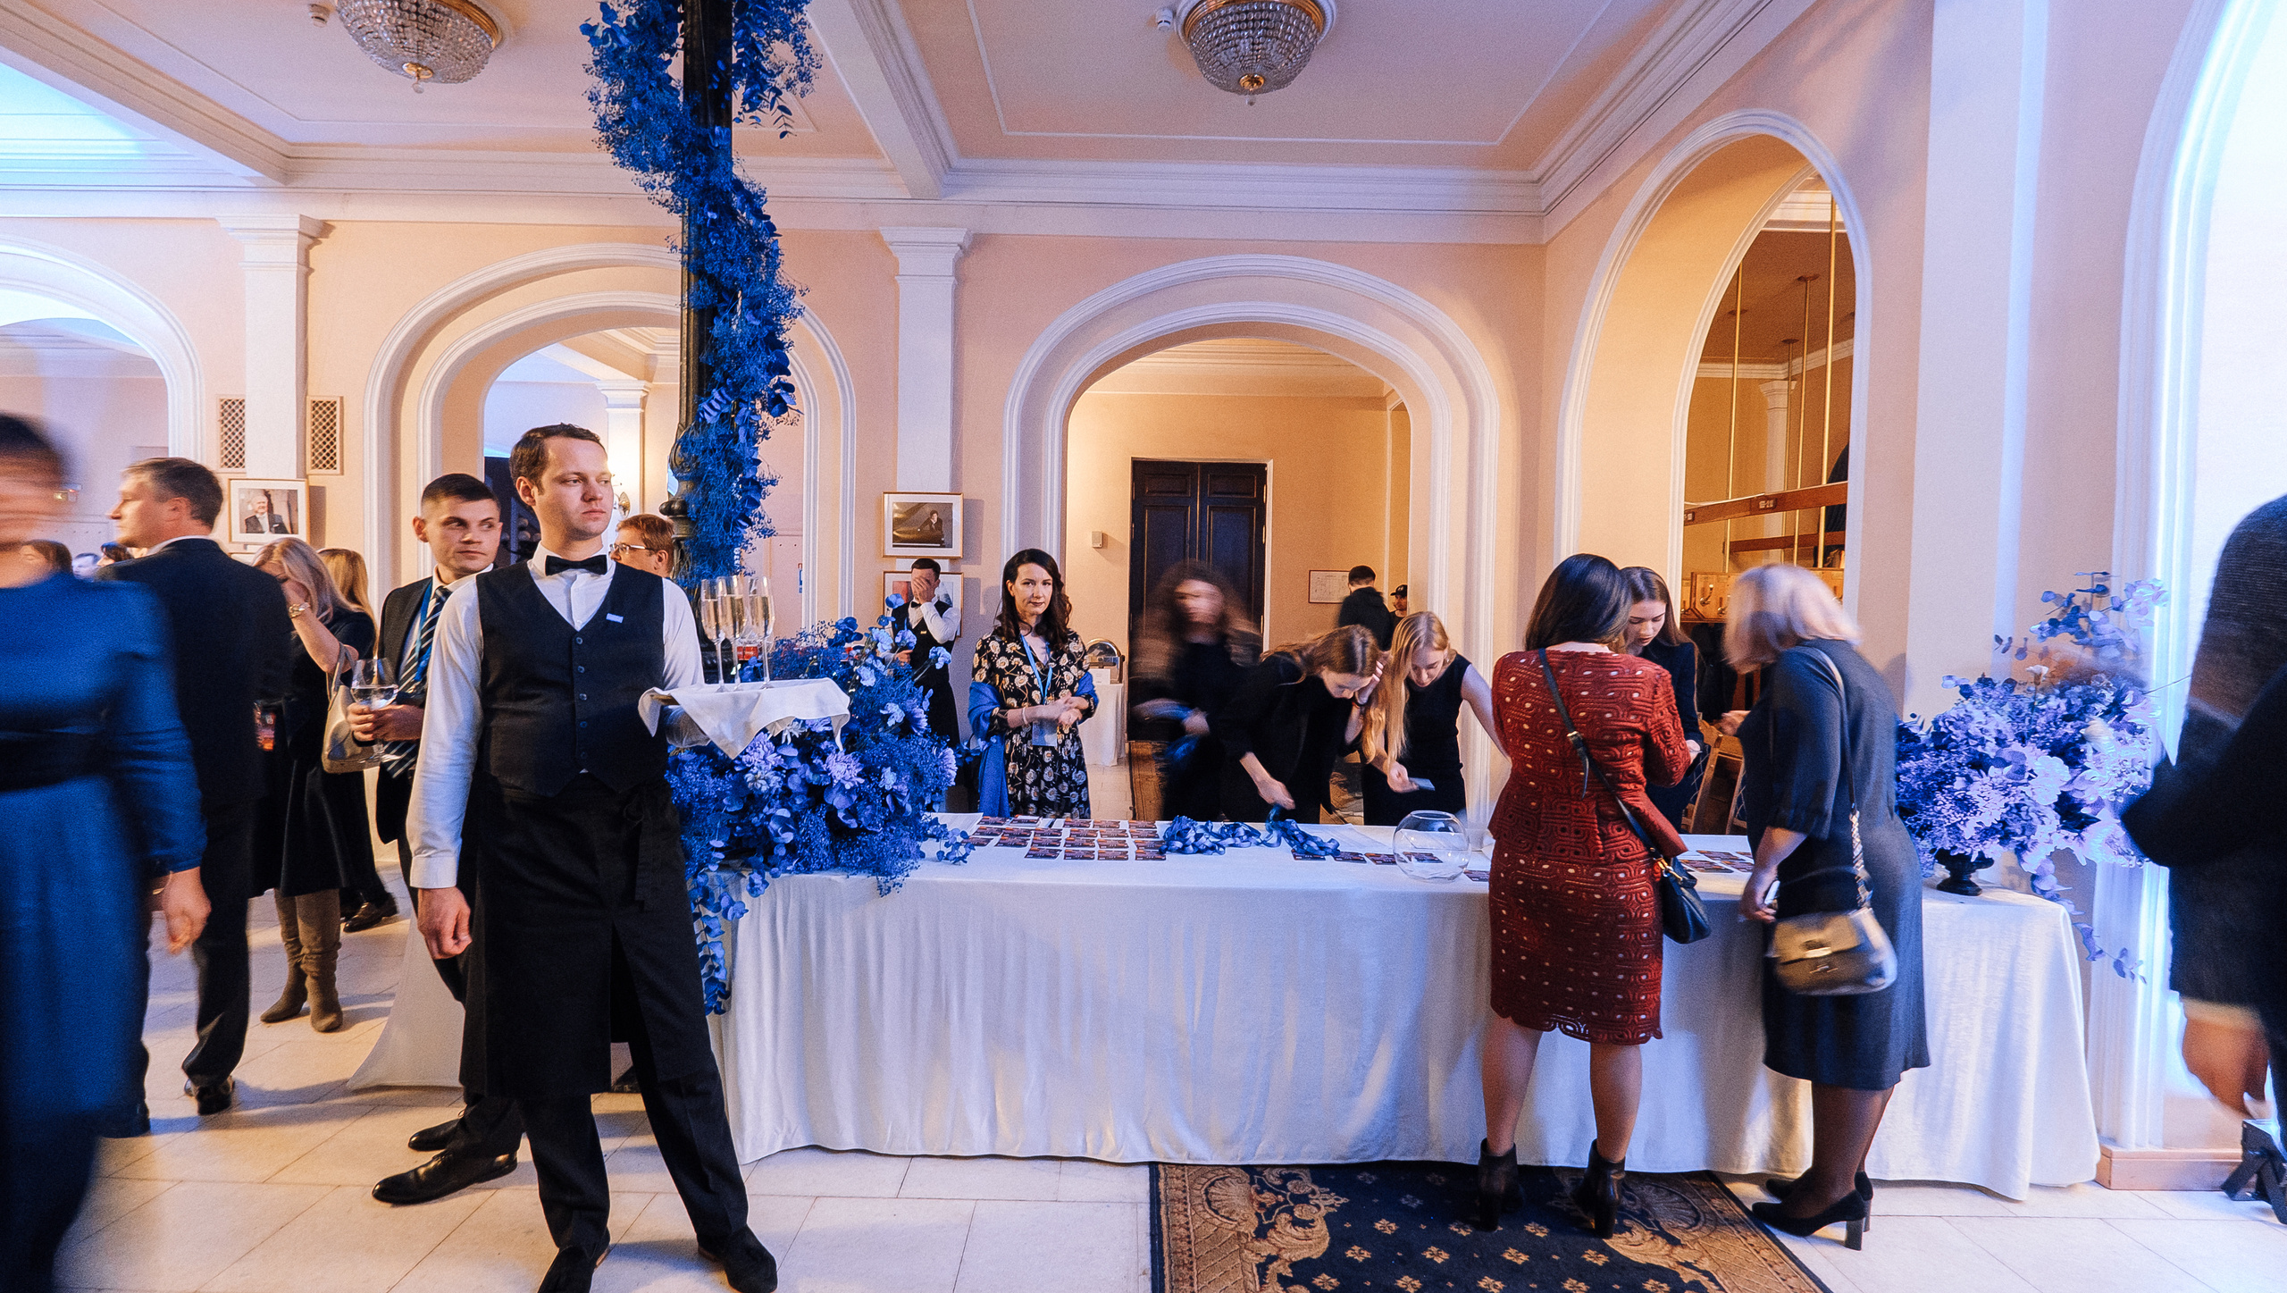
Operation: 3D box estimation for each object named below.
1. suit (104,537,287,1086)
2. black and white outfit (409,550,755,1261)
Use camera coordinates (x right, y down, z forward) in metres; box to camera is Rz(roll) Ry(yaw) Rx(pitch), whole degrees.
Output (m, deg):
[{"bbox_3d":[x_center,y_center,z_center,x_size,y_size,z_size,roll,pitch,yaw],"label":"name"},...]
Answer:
[{"bbox_3d":[-2.622,0.474,2.636,0.320,1.500,0.500,2,3,22],"label":"suit"},{"bbox_3d":[-1.130,0.548,1.995,0.600,1.500,0.360,0,3,-27],"label":"black and white outfit"}]

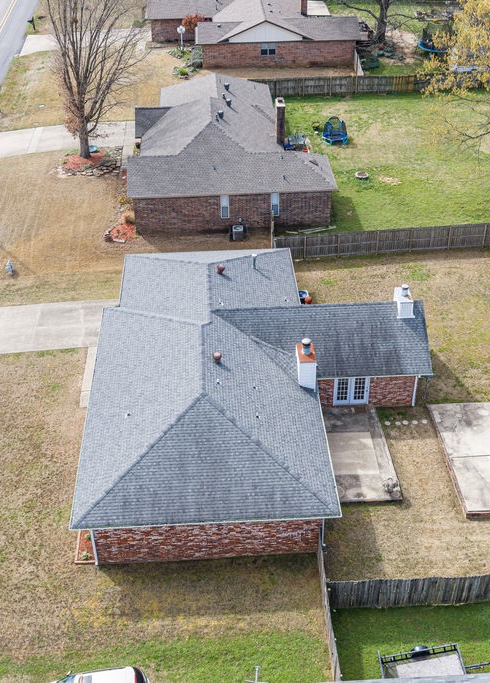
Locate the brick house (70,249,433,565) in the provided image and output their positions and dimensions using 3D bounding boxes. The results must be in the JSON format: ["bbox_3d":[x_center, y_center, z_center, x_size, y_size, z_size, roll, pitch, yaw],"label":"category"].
[{"bbox_3d":[0.894,0.877,43.053,17.697,5.626,22.766,-2,37,-2],"label":"brick house"}]

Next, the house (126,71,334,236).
[{"bbox_3d":[-1.577,-17.921,67.762,15.763,6.212,22.913,-2,37,-2],"label":"house"}]

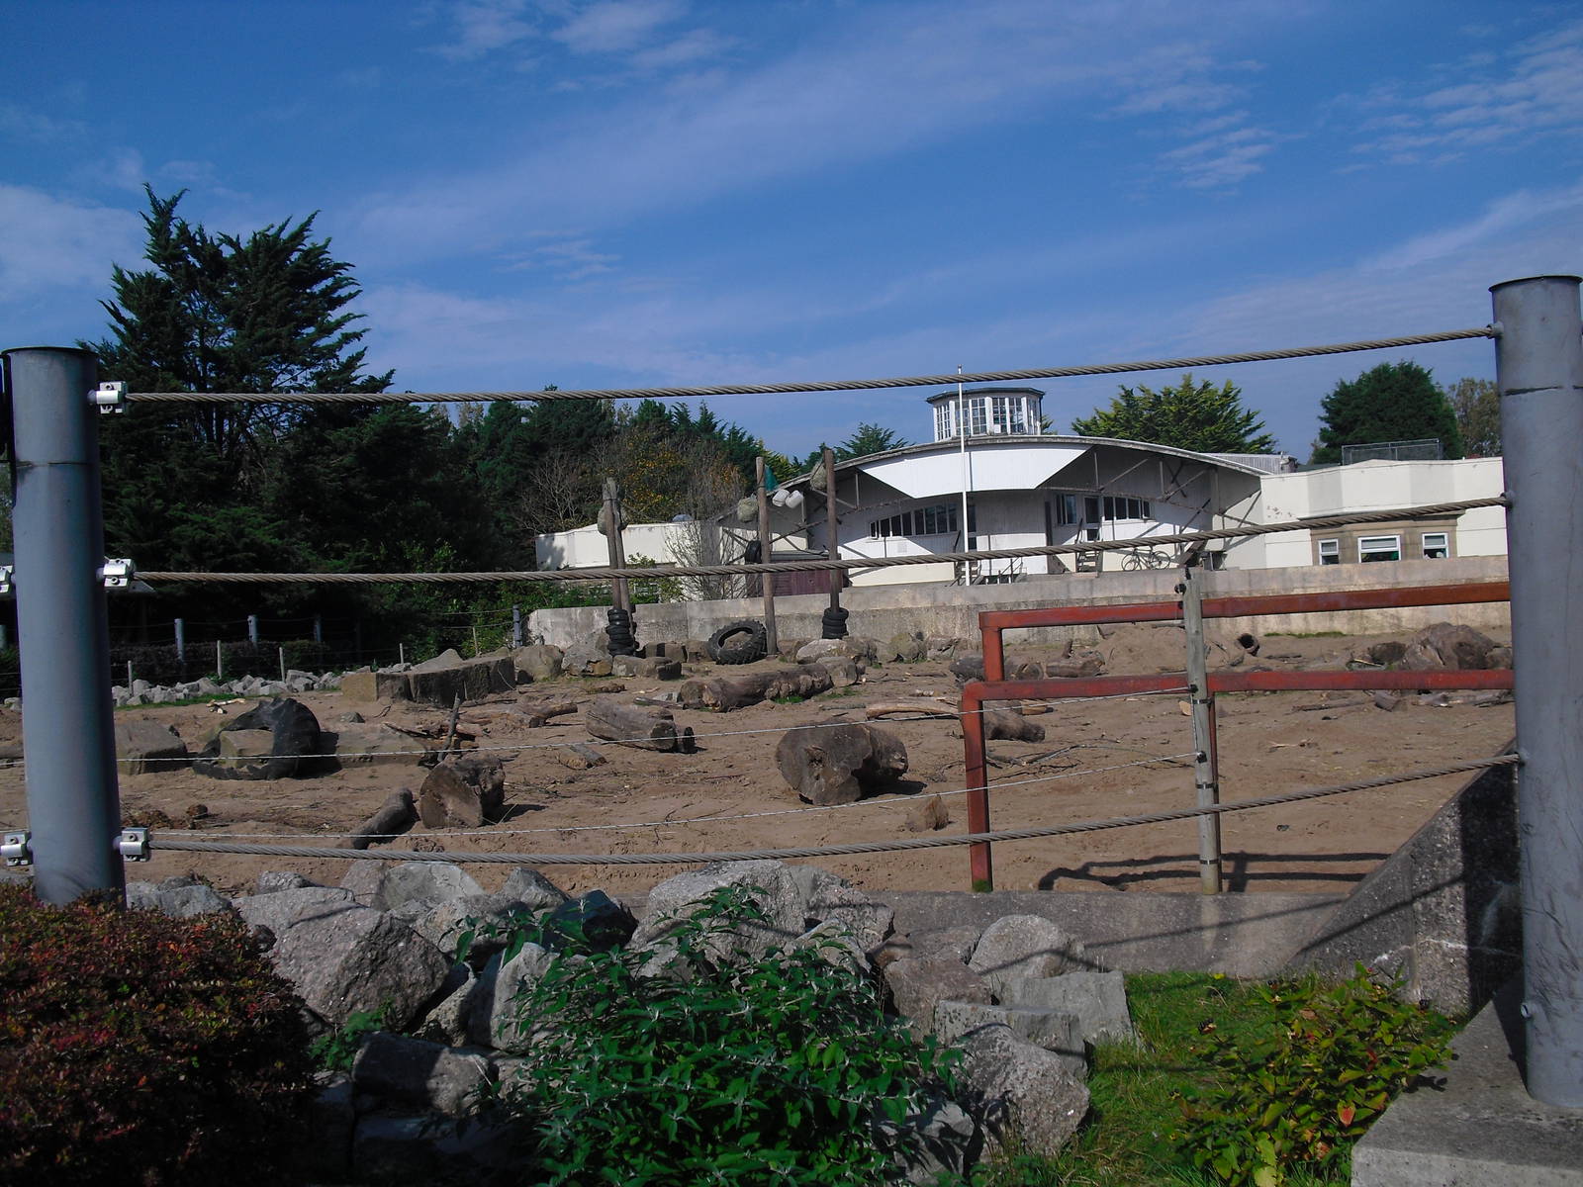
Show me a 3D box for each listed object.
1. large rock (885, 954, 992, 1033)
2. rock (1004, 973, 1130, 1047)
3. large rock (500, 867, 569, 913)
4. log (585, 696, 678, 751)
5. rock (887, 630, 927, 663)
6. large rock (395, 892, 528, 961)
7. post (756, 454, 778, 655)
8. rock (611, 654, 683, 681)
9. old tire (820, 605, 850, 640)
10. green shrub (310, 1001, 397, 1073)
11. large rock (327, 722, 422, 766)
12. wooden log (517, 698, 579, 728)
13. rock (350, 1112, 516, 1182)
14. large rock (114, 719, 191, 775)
[{"bbox_3d":[0.676,1.864,7.600,0.500,0.400,0.450,-3,1,5],"label":"large rock"},{"bbox_3d":[1.335,2.010,7.950,0.620,0.380,0.420,-3,1,-6],"label":"rock"},{"bbox_3d":[-1.356,1.578,8.700,0.380,0.280,0.330,-3,1,-9],"label":"large rock"},{"bbox_3d":[-1.729,1.400,17.500,0.400,0.400,1.500,-3,1,-33],"label":"log"},{"bbox_3d":[2.049,0.922,29.371,0.700,0.600,0.600,-3,1,4],"label":"rock"},{"bbox_3d":[-1.882,1.910,9.400,0.740,0.420,0.600,-3,1,0],"label":"large rock"},{"bbox_3d":[-0.571,-0.871,38.000,0.220,4.620,0.220,-4,1,0],"label":"post"},{"bbox_3d":[-2.818,1.439,32.200,1.350,0.480,0.850,-3,1,0],"label":"rock"},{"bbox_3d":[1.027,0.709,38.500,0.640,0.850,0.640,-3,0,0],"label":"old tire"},{"bbox_3d":[-2.077,2.106,7.800,0.380,0.310,0.300,-3,1,0],"label":"green shrub"},{"bbox_3d":[-4.335,1.586,17.100,0.950,0.320,0.750,-3,0,0],"label":"large rock"},{"bbox_3d":[-3.605,1.762,24.300,0.900,0.360,0.400,-3,1,0],"label":"wooden log"},{"bbox_3d":[-1.153,1.817,5.300,0.530,0.300,0.420,-3,1,-12],"label":"rock"},{"bbox_3d":[-6.790,1.589,17.017,0.800,0.480,0.950,-3,1,-2],"label":"large rock"}]

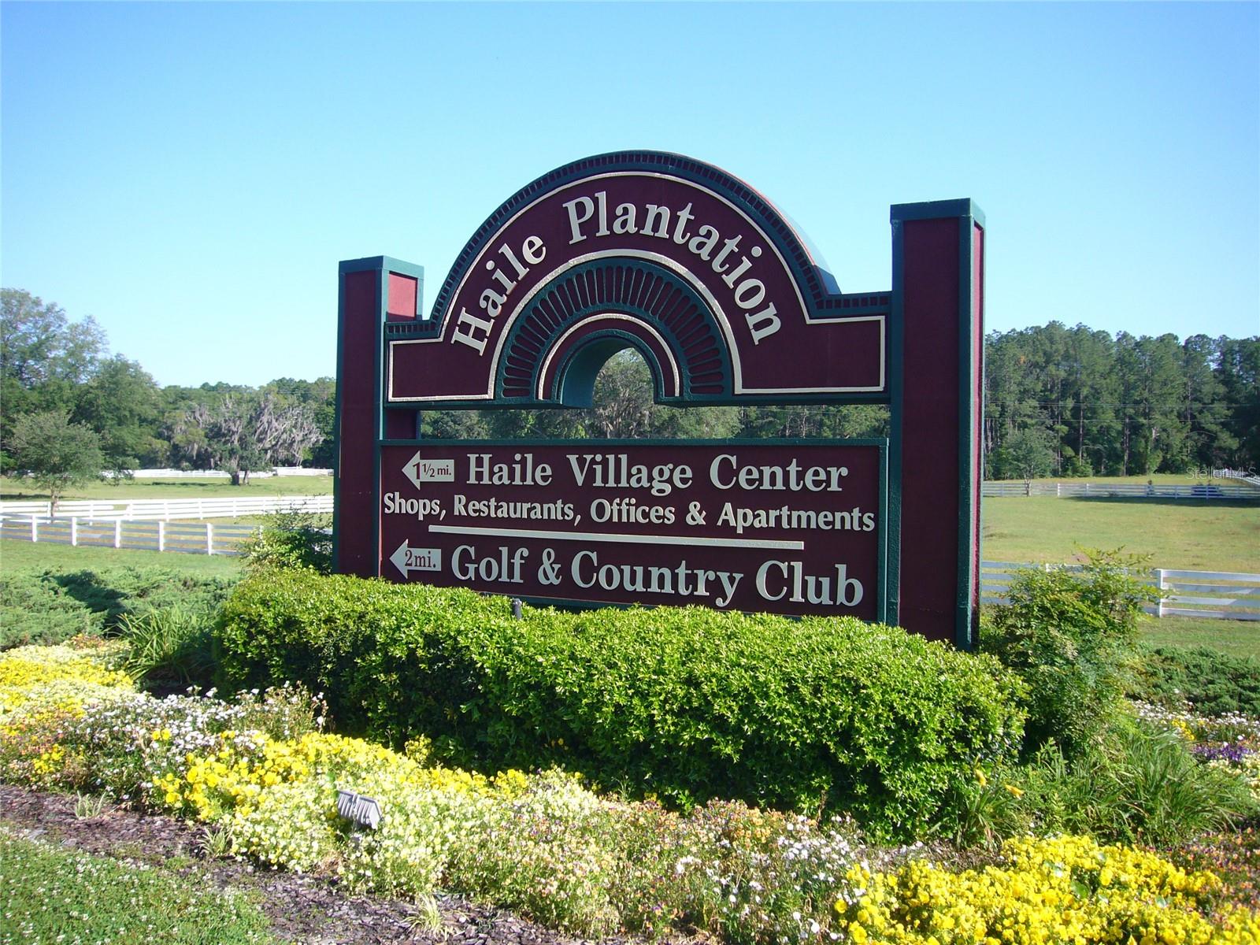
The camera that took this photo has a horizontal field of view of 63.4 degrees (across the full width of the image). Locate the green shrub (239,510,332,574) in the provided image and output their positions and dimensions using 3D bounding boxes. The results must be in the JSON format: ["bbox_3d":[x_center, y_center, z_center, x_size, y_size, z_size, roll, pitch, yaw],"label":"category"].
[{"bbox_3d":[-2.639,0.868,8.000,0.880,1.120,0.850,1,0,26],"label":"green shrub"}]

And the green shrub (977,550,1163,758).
[{"bbox_3d":[2.501,1.043,5.800,0.960,1.160,0.880,1,0,26],"label":"green shrub"}]

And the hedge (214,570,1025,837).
[{"bbox_3d":[-0.342,1.159,5.919,4.800,0.830,0.900,1,0,26],"label":"hedge"}]

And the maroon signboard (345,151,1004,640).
[{"bbox_3d":[-0.061,-0.266,6.862,4.580,3.640,0.480,1,0,26],"label":"maroon signboard"}]

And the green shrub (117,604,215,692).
[{"bbox_3d":[-3.401,1.188,7.500,0.740,0.620,0.680,1,0,26],"label":"green shrub"}]

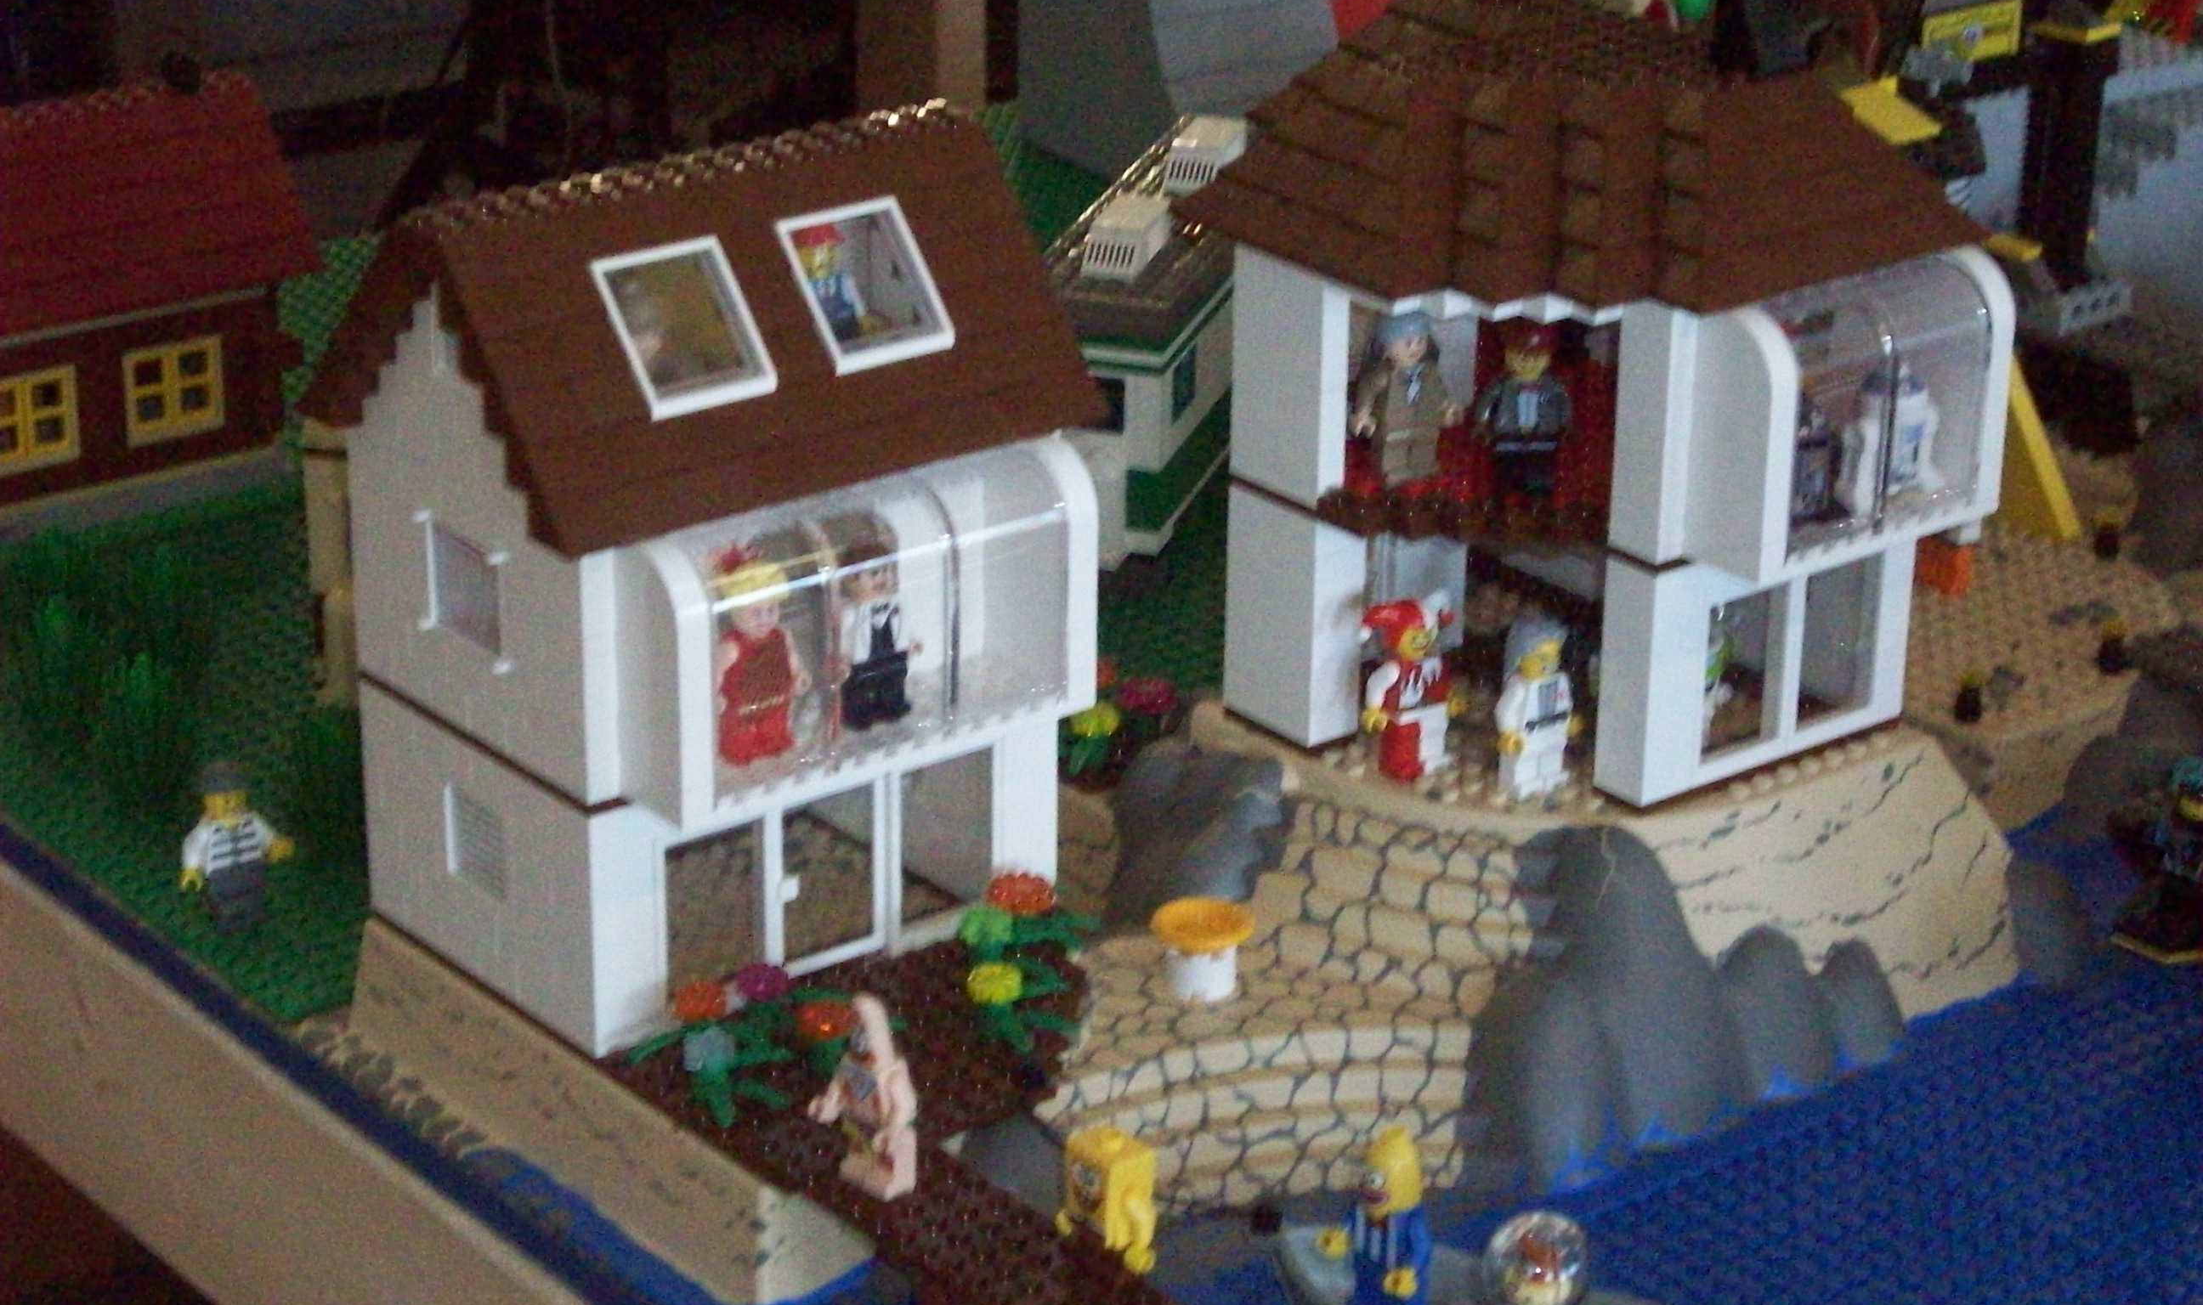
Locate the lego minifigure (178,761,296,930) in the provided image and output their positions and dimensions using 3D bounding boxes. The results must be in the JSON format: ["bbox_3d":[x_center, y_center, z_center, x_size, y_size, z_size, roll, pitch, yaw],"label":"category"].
[{"bbox_3d":[-0.212,0.047,1.196,0.026,0.043,0.015,-16,28,-36],"label":"lego minifigure"}]

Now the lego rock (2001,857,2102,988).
[{"bbox_3d":[0.232,0.062,1.197,0.023,0.025,0.026,-16,28,-36],"label":"lego rock"}]

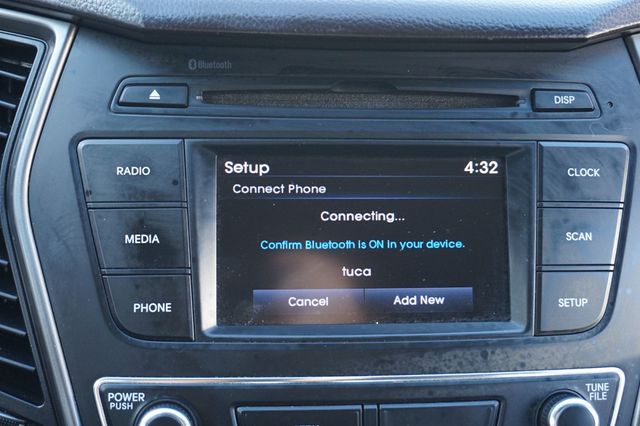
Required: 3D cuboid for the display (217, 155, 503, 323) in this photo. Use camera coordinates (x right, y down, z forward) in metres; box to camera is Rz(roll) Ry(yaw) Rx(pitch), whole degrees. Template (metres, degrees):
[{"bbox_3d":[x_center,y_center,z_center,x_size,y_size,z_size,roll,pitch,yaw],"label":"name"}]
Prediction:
[{"bbox_3d":[0.016,0.011,0.311,0.110,0.064,0.012,0,-9,-5],"label":"display"}]

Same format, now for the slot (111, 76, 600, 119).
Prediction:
[{"bbox_3d":[0.013,-0.043,0.316,0.187,0.016,0.014,0,-9,-5],"label":"slot"}]

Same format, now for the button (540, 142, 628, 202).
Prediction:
[{"bbox_3d":[0.100,-0.015,0.316,0.035,0.024,0.010,0,-9,-5],"label":"button"}]

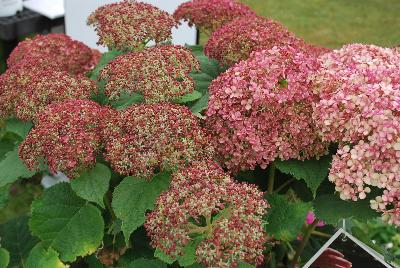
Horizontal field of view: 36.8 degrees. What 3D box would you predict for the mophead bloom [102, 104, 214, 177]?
[{"bbox_3d":[-0.057,0.009,0.800,0.148,0.090,0.140,0,27,0],"label":"mophead bloom"}]

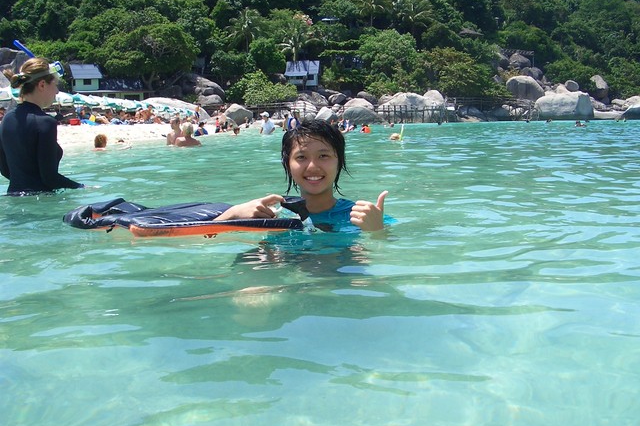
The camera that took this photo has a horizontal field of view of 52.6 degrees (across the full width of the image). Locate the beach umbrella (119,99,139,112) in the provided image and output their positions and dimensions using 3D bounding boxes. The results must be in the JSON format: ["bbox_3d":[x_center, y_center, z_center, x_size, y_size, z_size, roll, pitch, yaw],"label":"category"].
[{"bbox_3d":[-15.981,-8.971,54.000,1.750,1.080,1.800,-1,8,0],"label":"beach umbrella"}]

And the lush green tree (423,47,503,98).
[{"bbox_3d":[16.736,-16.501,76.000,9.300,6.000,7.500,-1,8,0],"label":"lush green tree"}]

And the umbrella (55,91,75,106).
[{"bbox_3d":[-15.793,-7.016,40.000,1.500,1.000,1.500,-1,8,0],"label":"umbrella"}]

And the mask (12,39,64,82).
[{"bbox_3d":[-1.414,-0.766,3.250,0.250,0.220,0.190,-19,14,-20],"label":"mask"}]

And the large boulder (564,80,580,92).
[{"bbox_3d":[30.436,-15.369,78.000,1.900,1.500,1.700,-1,8,0],"label":"large boulder"}]

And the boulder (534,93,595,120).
[{"bbox_3d":[30.165,-13.228,80.000,7.540,3.590,5.660,3,9,20],"label":"boulder"}]

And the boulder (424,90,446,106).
[{"bbox_3d":[13.802,-13.862,78.000,2.890,2.050,2.600,-1,8,0],"label":"boulder"}]

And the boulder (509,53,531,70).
[{"bbox_3d":[30.213,-22.868,98.000,3.330,2.570,2.830,2,9,17],"label":"boulder"}]

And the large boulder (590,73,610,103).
[{"bbox_3d":[36.412,-16.291,84.000,2.600,3.630,2.600,-1,8,0],"label":"large boulder"}]

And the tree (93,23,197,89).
[{"bbox_3d":[-22.239,-19.832,82.000,13.180,8.360,11.000,-1,8,0],"label":"tree"}]

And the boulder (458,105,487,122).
[{"bbox_3d":[18.853,-12.301,80.000,3.460,1.980,2.770,2,8,13],"label":"boulder"}]

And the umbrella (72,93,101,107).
[{"bbox_3d":[-15.877,-7.140,44.000,2.100,2.100,2.100,-3,9,-19],"label":"umbrella"}]

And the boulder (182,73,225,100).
[{"bbox_3d":[-12.242,-13.293,68.000,4.300,2.700,3.400,-1,8,0],"label":"boulder"}]

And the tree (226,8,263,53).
[{"bbox_3d":[-11.434,-27.563,98.000,5.450,7.120,5.600,-1,8,0],"label":"tree"}]

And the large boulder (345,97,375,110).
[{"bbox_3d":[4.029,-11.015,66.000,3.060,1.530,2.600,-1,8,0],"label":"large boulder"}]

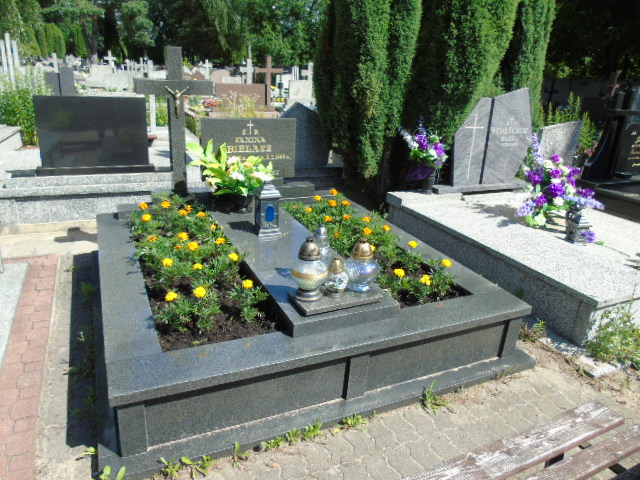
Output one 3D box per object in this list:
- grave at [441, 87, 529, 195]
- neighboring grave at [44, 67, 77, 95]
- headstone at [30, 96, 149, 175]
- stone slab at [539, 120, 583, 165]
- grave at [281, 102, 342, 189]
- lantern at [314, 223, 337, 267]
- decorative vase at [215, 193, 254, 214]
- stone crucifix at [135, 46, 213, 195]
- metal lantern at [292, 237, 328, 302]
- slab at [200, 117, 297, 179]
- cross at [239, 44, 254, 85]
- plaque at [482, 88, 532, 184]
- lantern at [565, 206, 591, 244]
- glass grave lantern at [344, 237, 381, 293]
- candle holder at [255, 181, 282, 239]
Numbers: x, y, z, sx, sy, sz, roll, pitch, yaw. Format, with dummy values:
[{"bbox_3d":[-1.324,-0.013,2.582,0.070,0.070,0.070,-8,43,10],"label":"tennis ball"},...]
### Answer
[{"bbox_3d":[1.625,-0.974,4.429,1.220,0.960,0.250,-7,24,-27],"label":"grave"},{"bbox_3d":[-4.881,-2.927,8.730,0.600,0.650,0.120,-6,24,-25],"label":"neighboring grave"},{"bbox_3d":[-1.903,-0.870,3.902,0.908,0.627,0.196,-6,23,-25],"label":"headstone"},{"bbox_3d":[3.294,-1.322,6.458,0.759,0.667,0.075,-6,23,-25],"label":"stone slab"},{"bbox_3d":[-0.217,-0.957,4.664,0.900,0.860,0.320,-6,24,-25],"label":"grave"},{"bbox_3d":[0.005,0.080,2.350,0.129,0.325,0.129,-6,23,-25],"label":"lantern"},{"bbox_3d":[-0.642,-0.298,3.489,0.293,0.149,0.293,-6,23,-25],"label":"decorative vase"},{"bbox_3d":[-1.026,-0.816,3.297,0.530,1.050,0.100,-6,24,-25],"label":"stone crucifix"},{"bbox_3d":[-0.051,0.132,2.204,0.174,0.301,0.174,4,21,-2],"label":"metal lantern"},{"bbox_3d":[-0.602,-0.780,3.942,0.822,0.520,0.067,-6,19,-25],"label":"slab"},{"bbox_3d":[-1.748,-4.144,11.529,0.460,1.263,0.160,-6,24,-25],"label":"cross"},{"bbox_3d":[1.869,-1.026,4.611,0.640,0.930,0.100,-7,20,-27],"label":"plaque"},{"bbox_3d":[1.926,-0.124,3.423,0.155,0.268,0.155,-7,24,-27],"label":"lantern"},{"bbox_3d":[0.204,0.112,2.200,0.170,0.263,0.170,4,22,-2],"label":"glass grave lantern"},{"bbox_3d":[-0.346,-0.220,3.063,0.162,0.351,0.162,-6,23,-25],"label":"candle holder"}]

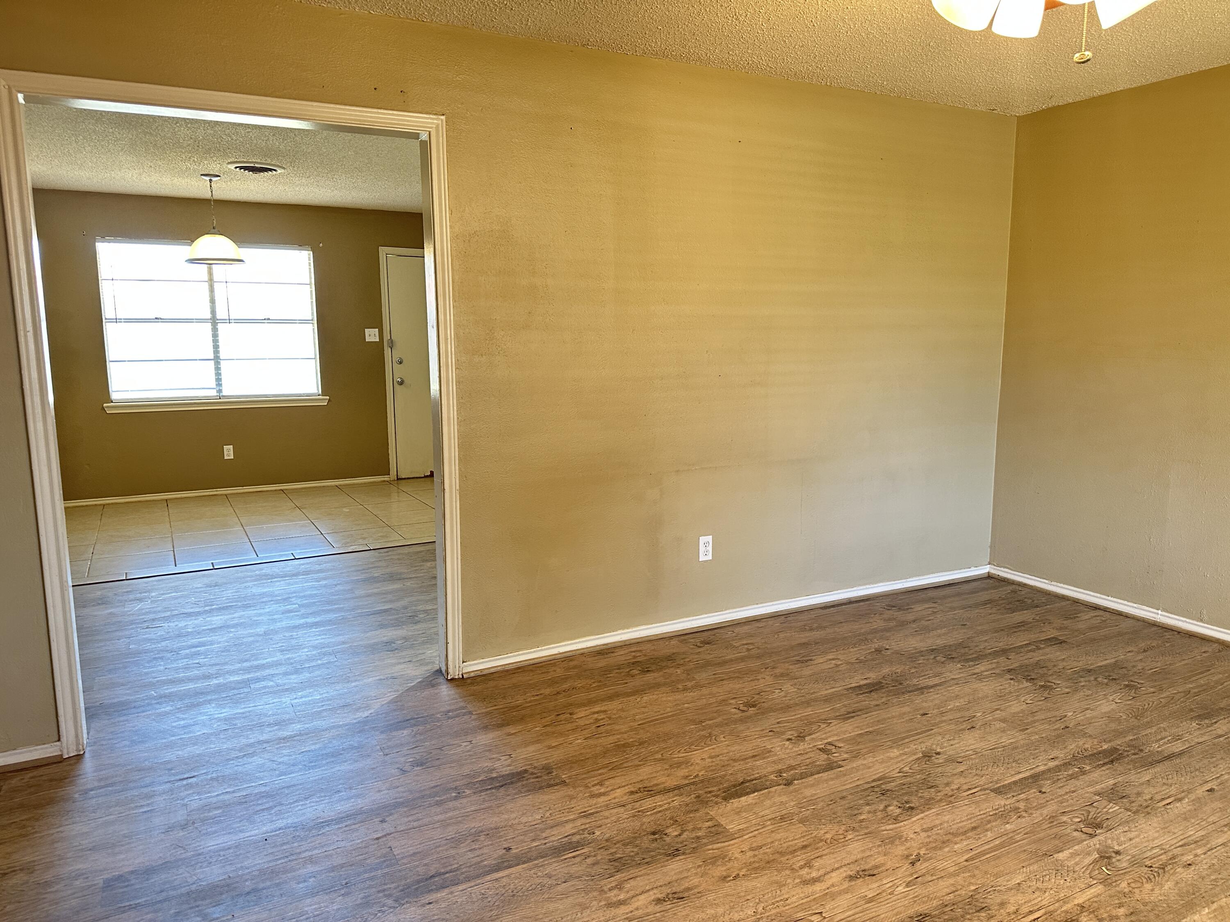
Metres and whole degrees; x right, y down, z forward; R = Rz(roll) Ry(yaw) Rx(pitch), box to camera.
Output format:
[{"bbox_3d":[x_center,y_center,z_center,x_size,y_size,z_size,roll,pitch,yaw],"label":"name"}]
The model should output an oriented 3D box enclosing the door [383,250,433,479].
[{"bbox_3d":[-1.664,-0.881,8.107,0.910,2.040,0.050,-5,9,-28],"label":"door"}]

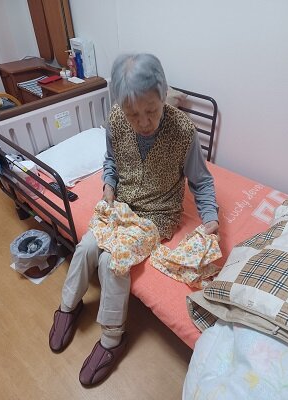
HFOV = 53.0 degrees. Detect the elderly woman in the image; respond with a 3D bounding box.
[{"bbox_3d":[-0.036,0.103,1.135,0.570,1.161,0.799,14,38,22],"label":"elderly woman"}]

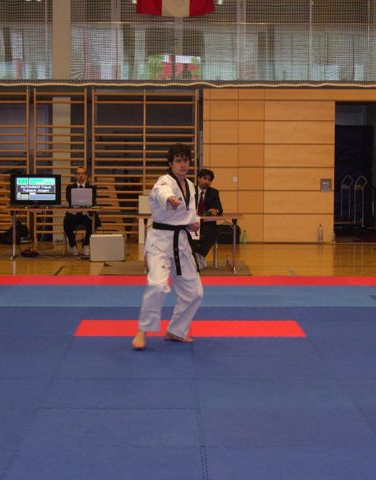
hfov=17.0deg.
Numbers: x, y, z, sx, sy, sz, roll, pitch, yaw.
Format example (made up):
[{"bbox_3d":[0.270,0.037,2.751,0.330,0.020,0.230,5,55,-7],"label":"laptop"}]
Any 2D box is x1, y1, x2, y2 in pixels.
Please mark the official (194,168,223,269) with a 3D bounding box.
[{"bbox_3d":[0.265,-0.320,17.500,0.500,1.340,0.770,1,4,11],"label":"official"}]

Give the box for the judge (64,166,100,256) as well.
[{"bbox_3d":[-1.629,-0.456,19.319,0.530,1.330,0.800,0,4,-1],"label":"judge"}]

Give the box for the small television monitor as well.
[{"bbox_3d":[-2.276,-0.743,18.767,0.740,0.530,0.170,0,4,-1],"label":"small television monitor"}]

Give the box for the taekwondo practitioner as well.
[{"bbox_3d":[-0.168,0.041,10.270,0.570,1.660,0.760,0,4,-9],"label":"taekwondo practitioner"}]

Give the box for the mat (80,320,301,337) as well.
[{"bbox_3d":[0.021,0.807,11.336,2.000,0.025,1.000,0,4,-1],"label":"mat"}]

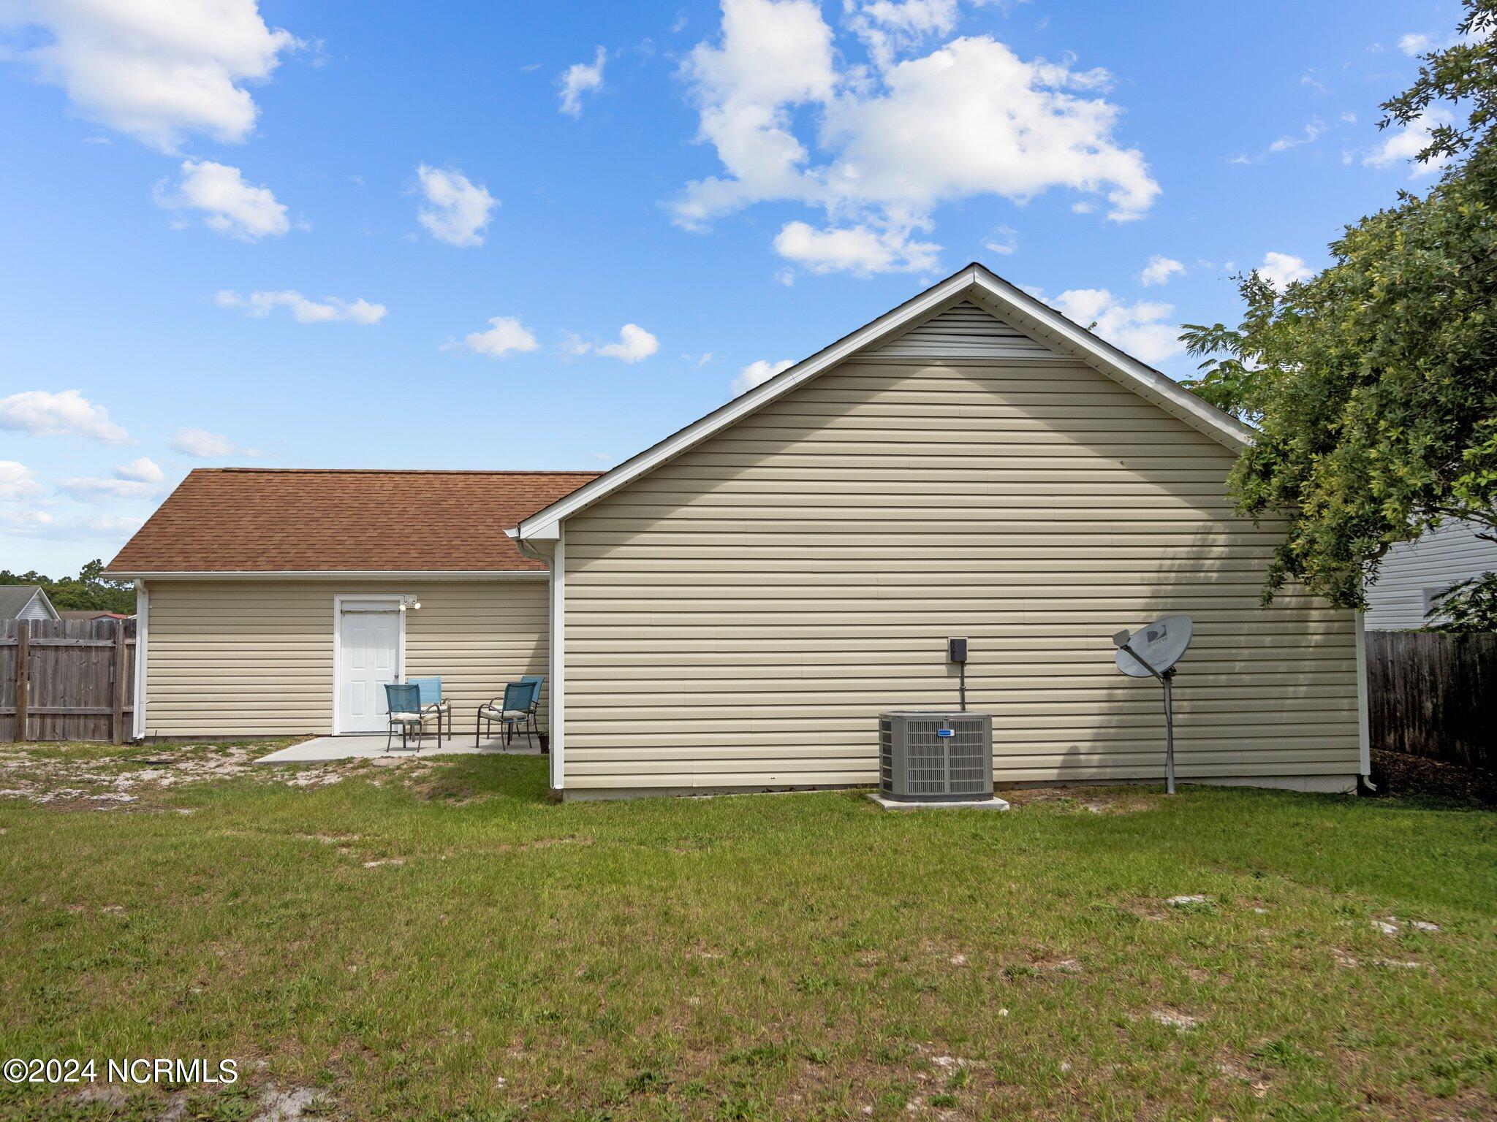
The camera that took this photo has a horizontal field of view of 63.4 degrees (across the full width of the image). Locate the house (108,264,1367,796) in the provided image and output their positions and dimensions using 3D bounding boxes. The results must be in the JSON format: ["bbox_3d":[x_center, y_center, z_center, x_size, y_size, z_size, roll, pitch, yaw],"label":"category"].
[{"bbox_3d":[-1.798,0.159,18.555,15.500,5.200,14.700,0,-4,-6],"label":"house"}]

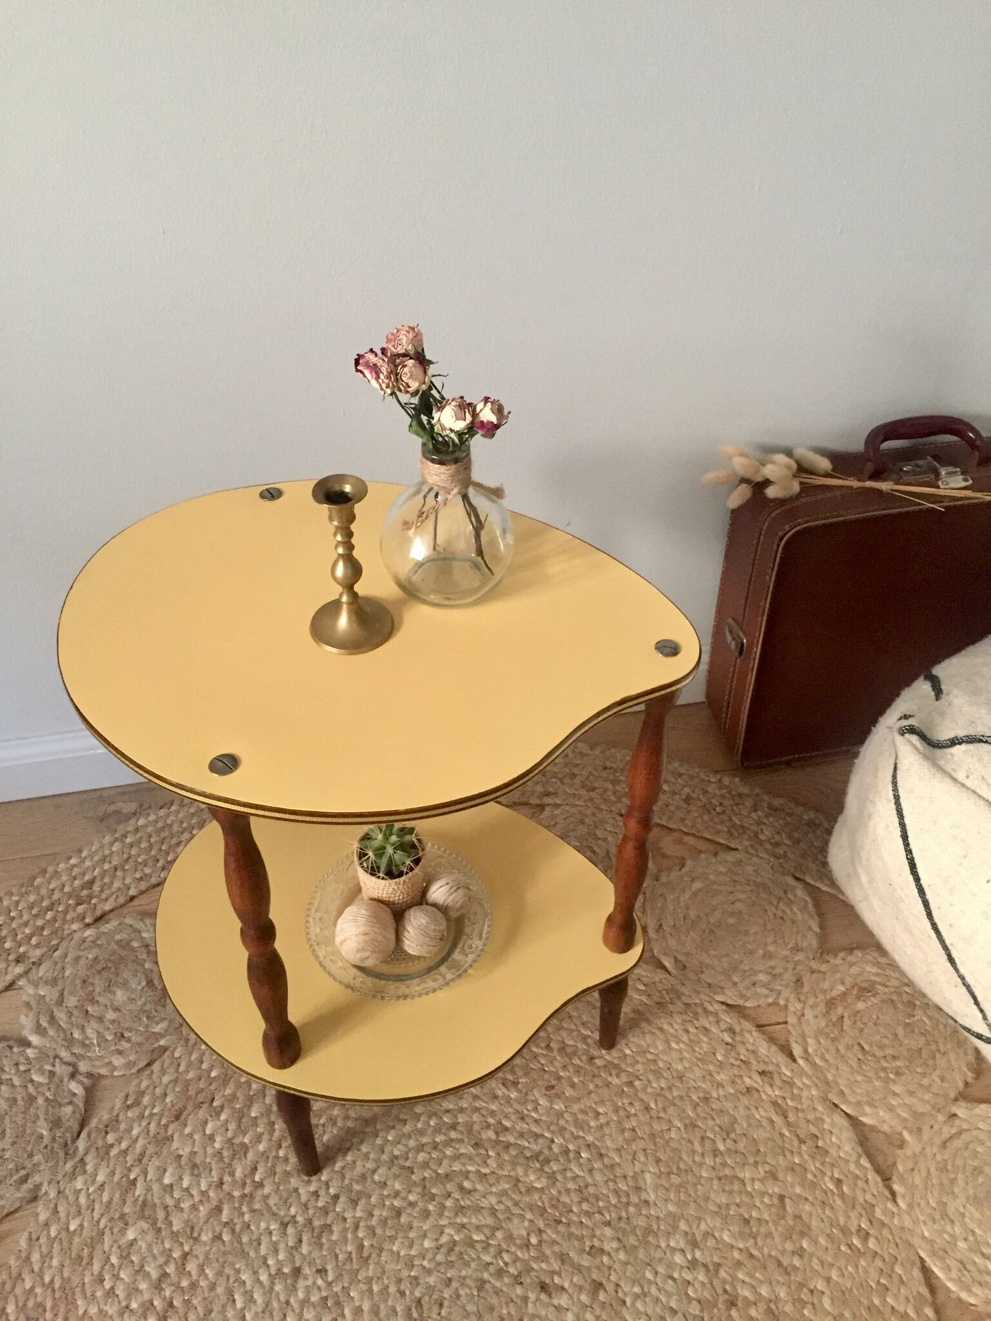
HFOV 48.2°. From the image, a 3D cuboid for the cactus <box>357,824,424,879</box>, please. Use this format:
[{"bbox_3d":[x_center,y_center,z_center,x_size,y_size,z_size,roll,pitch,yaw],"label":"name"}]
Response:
[{"bbox_3d":[-0.091,0.164,0.970,0.055,0.043,0.055,3,43,0],"label":"cactus"}]

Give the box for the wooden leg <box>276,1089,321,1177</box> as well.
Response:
[{"bbox_3d":[-0.177,0.415,0.994,0.029,0.186,0.029,0,39,1],"label":"wooden leg"}]

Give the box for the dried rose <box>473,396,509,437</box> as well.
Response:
[{"bbox_3d":[-0.003,-0.163,0.737,0.025,0.026,0.025,20,44,-16],"label":"dried rose"}]

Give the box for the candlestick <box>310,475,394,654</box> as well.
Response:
[{"bbox_3d":[-0.097,-0.066,0.726,0.058,0.114,0.058,3,43,0],"label":"candlestick"}]

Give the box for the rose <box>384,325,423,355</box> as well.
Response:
[{"bbox_3d":[-0.055,-0.193,0.667,0.025,0.022,0.025,-11,79,13],"label":"rose"}]

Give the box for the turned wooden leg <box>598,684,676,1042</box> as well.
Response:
[{"bbox_3d":[0.114,0.201,0.950,0.031,0.545,0.031,3,43,0],"label":"turned wooden leg"}]

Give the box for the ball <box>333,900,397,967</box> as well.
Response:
[{"bbox_3d":[-0.115,0.240,0.976,0.056,0.056,0.056,1,41,-1],"label":"ball"}]

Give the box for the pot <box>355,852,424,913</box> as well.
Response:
[{"bbox_3d":[-0.091,0.192,0.997,0.061,0.059,0.061,3,43,0],"label":"pot"}]

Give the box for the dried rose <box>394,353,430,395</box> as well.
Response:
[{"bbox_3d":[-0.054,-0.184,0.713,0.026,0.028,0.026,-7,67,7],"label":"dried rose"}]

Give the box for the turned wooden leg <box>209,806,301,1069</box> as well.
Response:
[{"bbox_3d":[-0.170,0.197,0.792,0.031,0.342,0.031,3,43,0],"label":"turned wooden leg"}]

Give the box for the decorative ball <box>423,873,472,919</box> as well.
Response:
[{"bbox_3d":[-0.043,0.215,1.009,0.043,0.043,0.043,1,41,-1],"label":"decorative ball"}]

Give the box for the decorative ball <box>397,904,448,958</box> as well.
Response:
[{"bbox_3d":[-0.065,0.241,0.983,0.045,0.045,0.045,1,41,-1],"label":"decorative ball"}]

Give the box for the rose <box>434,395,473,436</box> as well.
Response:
[{"bbox_3d":[-0.027,-0.162,0.731,0.027,0.027,0.027,6,58,-4],"label":"rose"}]

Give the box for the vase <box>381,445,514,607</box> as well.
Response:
[{"bbox_3d":[-0.033,-0.098,0.764,0.093,0.112,0.093,3,43,0],"label":"vase"}]

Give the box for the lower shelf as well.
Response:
[{"bbox_3d":[-0.090,0.246,1.001,0.442,0.011,0.322,9,44,7],"label":"lower shelf"}]

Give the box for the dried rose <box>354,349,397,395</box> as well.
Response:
[{"bbox_3d":[-0.077,-0.186,0.715,0.027,0.029,0.027,-19,46,17],"label":"dried rose"}]

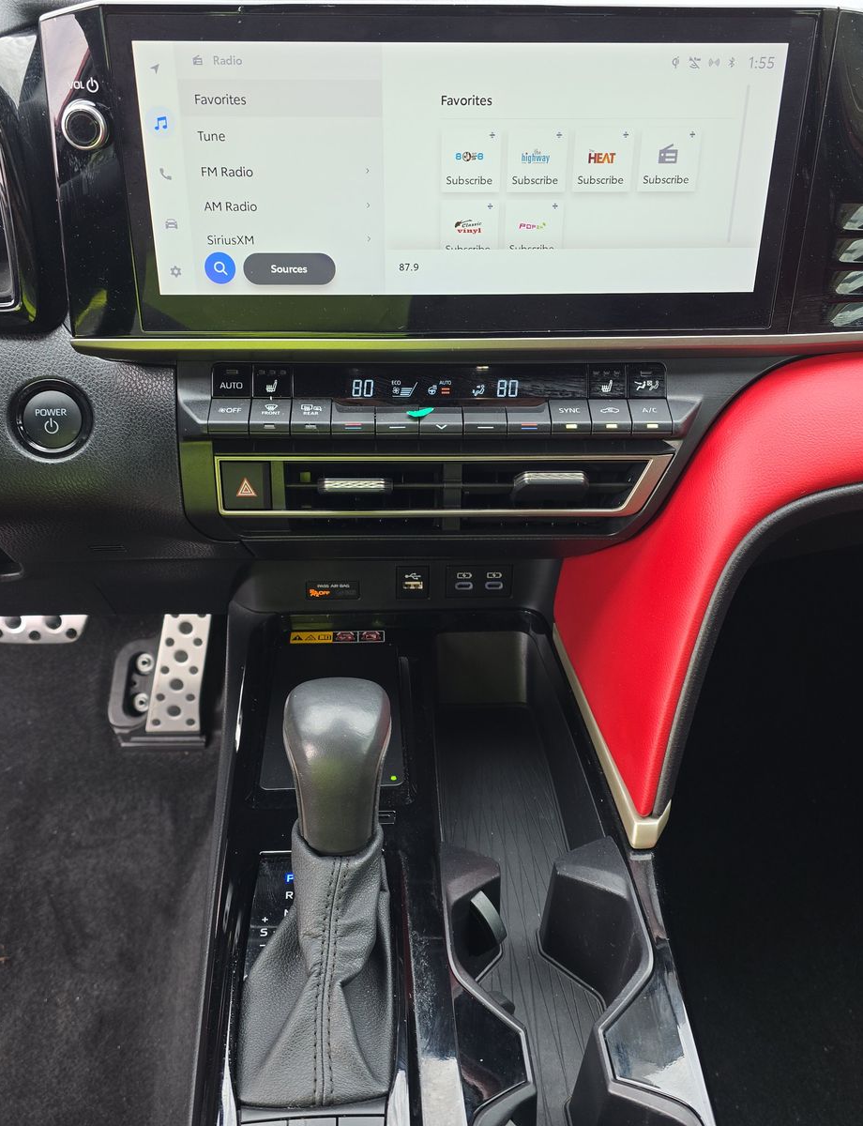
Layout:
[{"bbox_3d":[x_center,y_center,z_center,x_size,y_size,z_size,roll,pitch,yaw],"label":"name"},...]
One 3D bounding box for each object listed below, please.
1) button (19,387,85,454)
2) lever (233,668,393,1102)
[{"bbox_3d":[-0.193,-0.072,0.508,0.035,0.035,0.014,0,20,1],"label":"button"},{"bbox_3d":[-0.048,0.131,0.420,0.066,0.140,0.122,0,36,0],"label":"lever"}]

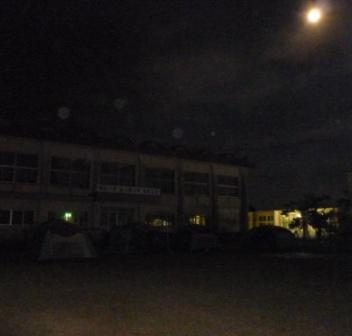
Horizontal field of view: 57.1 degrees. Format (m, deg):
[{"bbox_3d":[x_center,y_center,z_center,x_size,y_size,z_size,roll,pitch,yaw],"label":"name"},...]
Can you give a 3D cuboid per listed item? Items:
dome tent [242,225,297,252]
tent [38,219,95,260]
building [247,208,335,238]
[{"bbox_3d":[5.250,4.192,18.748,2.750,1.550,2.500,1,-11,-6],"label":"dome tent"},{"bbox_3d":[-5.450,3.513,15.823,2.450,1.800,2.300,5,-12,-25],"label":"tent"},{"bbox_3d":[18.400,8.912,51.745,6.500,4.500,15.500,7,-13,-34],"label":"building"}]

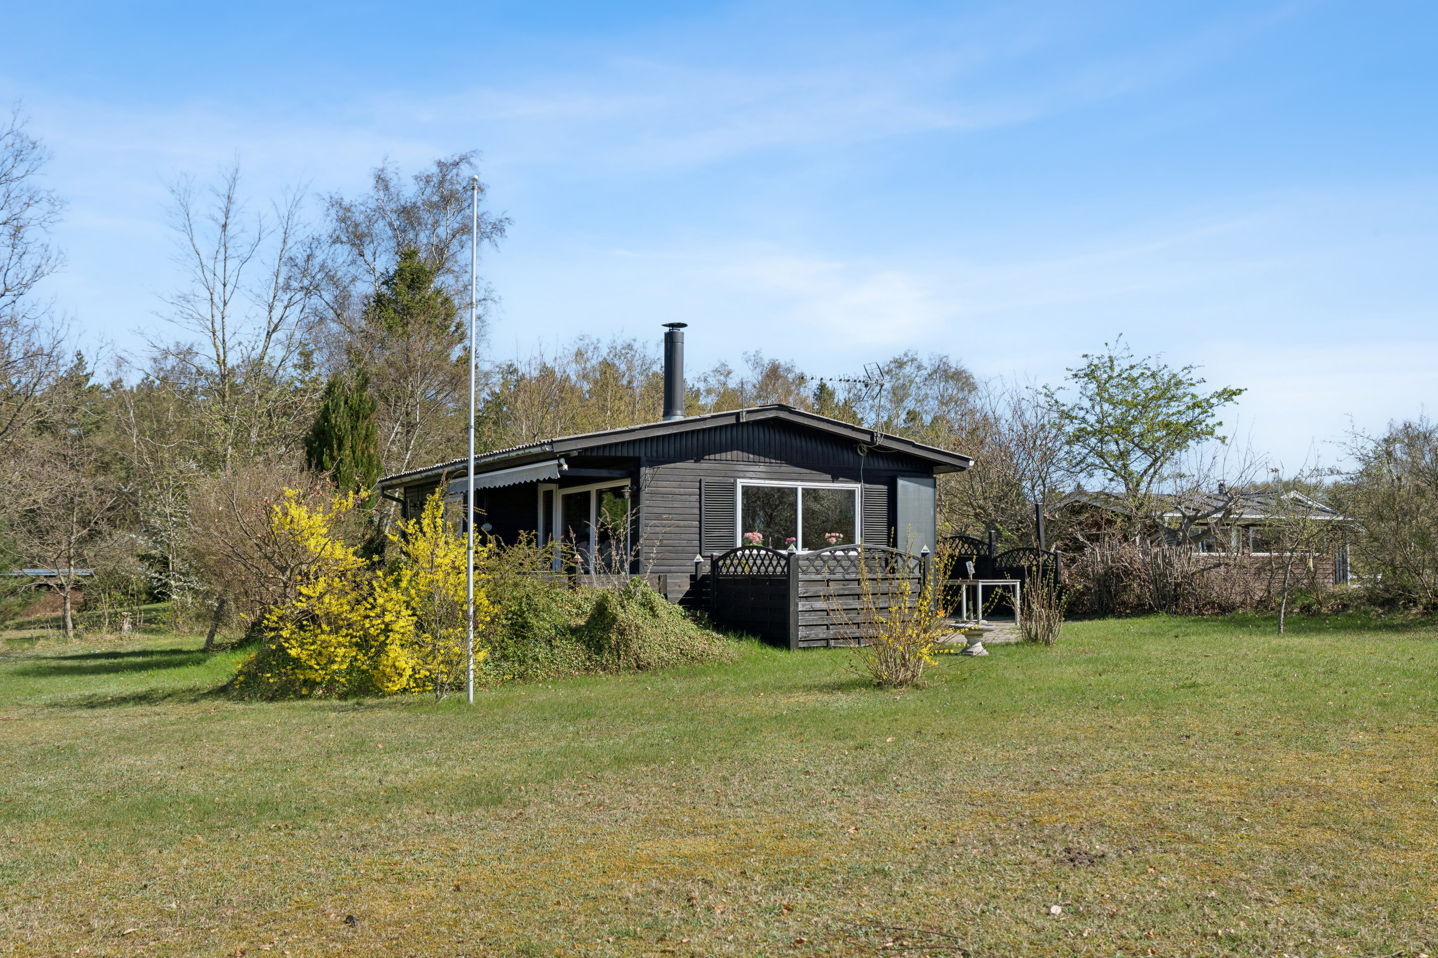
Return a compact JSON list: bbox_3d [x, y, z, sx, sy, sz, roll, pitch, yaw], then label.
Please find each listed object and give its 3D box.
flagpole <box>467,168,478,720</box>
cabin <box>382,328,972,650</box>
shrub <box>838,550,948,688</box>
[{"bbox_3d":[-2.261,-0.388,12.865,0.060,4.892,0.060,0,-4,0],"label":"flagpole"},{"bbox_3d":[-1.351,0.099,24.397,6.894,4.432,9.652,2,-4,-27],"label":"cabin"},{"bbox_3d":[1.654,1.317,13.343,1.069,1.239,1.069,0,-4,0],"label":"shrub"}]

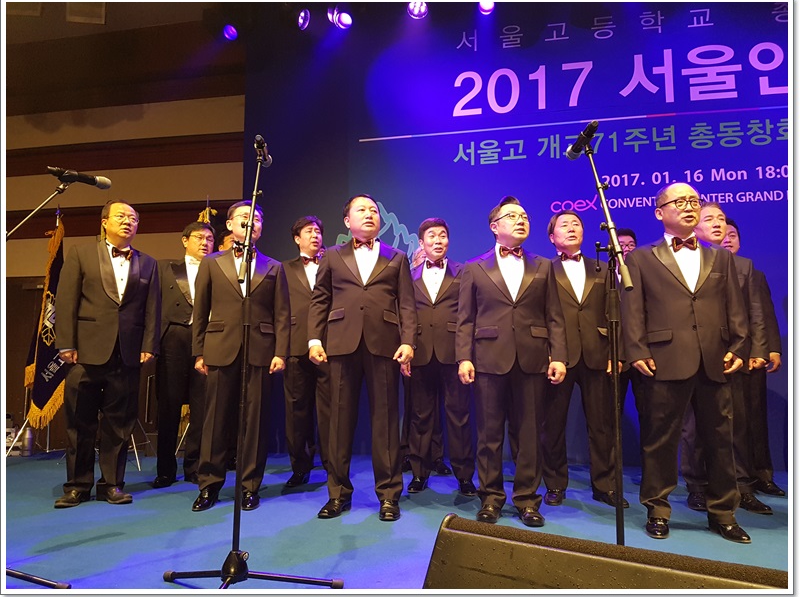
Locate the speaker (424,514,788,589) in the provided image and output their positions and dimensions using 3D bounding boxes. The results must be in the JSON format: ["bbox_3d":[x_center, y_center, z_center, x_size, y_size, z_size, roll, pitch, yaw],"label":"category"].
[{"bbox_3d":[0.436,0.770,1.266,0.780,0.460,0.520,-3,-5,33],"label":"speaker"}]

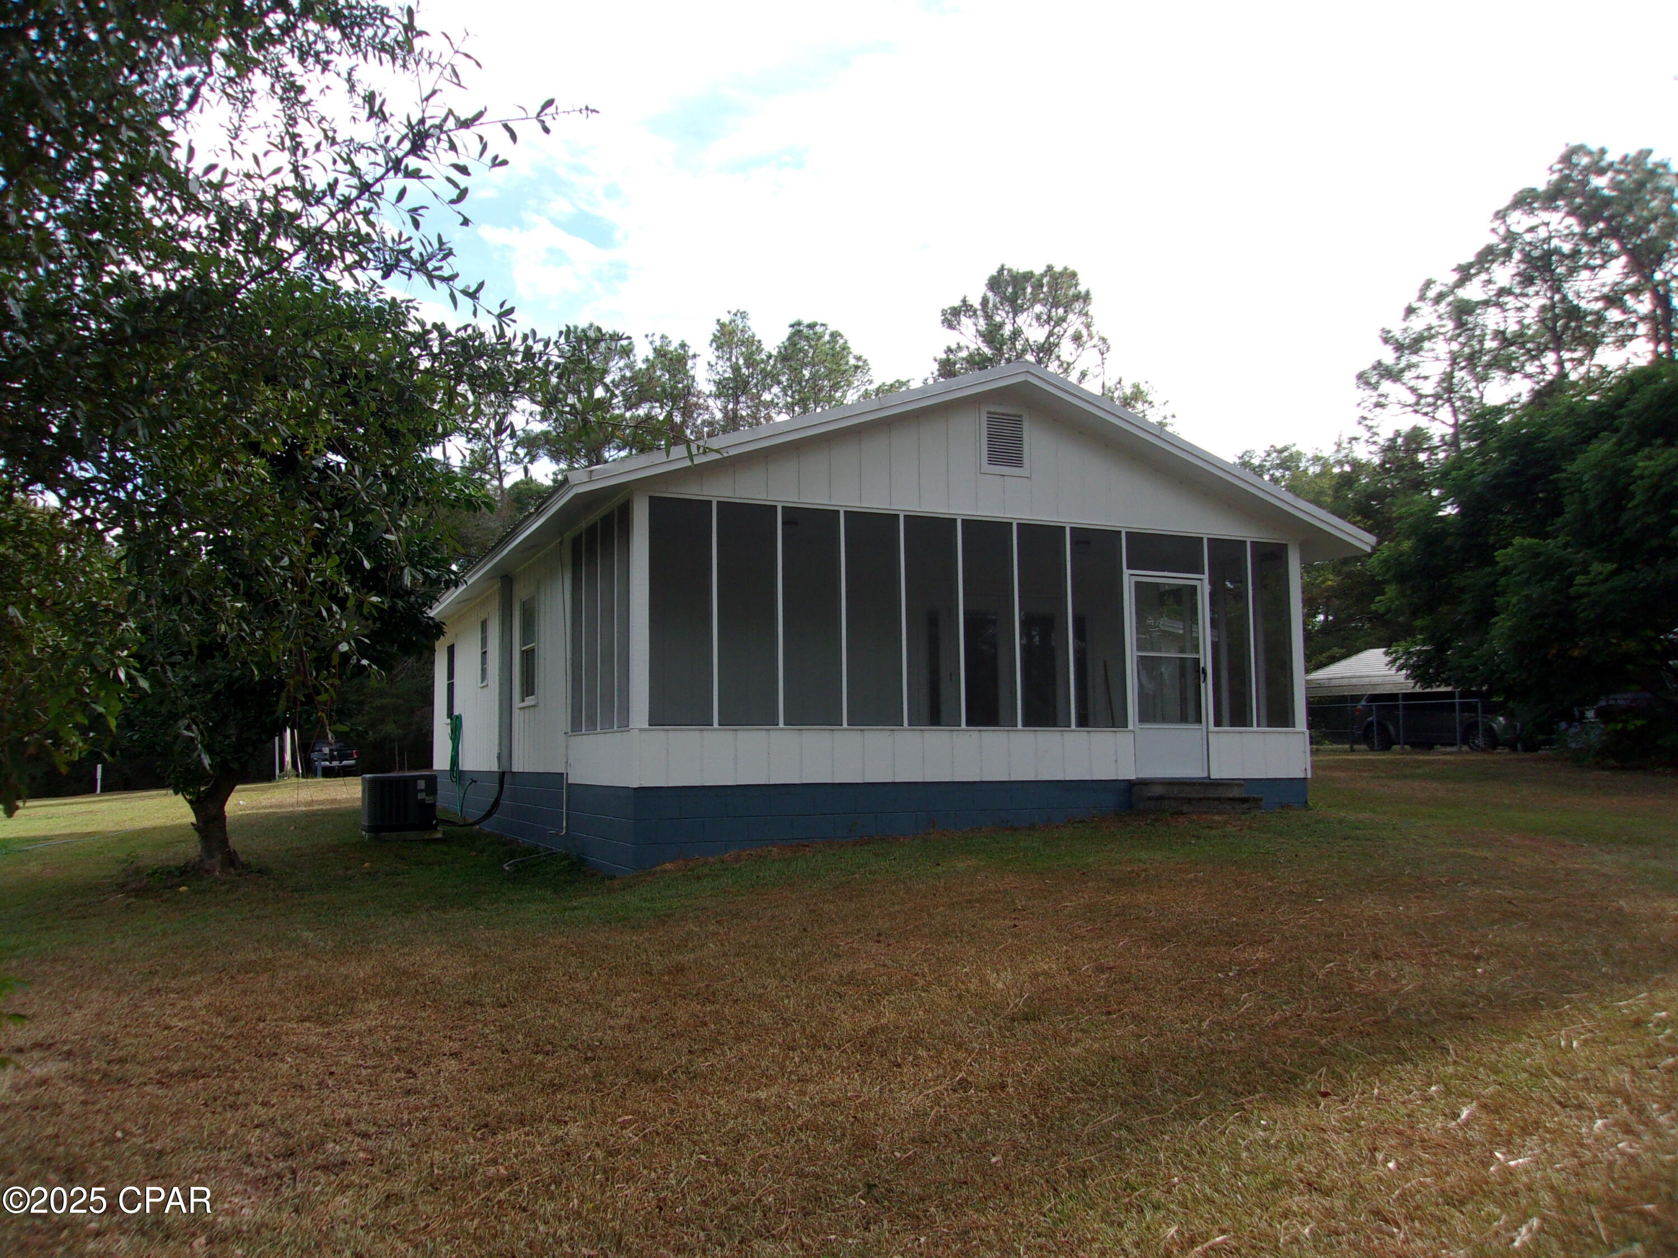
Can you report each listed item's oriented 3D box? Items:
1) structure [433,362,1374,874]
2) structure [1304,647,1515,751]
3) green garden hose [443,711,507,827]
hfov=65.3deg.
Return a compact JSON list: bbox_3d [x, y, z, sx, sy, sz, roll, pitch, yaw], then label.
[{"bbox_3d":[-1.050,0.455,18.383,8.400,4.650,13.850,2,-6,-24],"label":"structure"},{"bbox_3d":[17.200,1.836,35.900,6.000,3.050,6.400,3,-7,-34],"label":"structure"},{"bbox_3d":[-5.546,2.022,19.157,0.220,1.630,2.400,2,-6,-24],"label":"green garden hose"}]

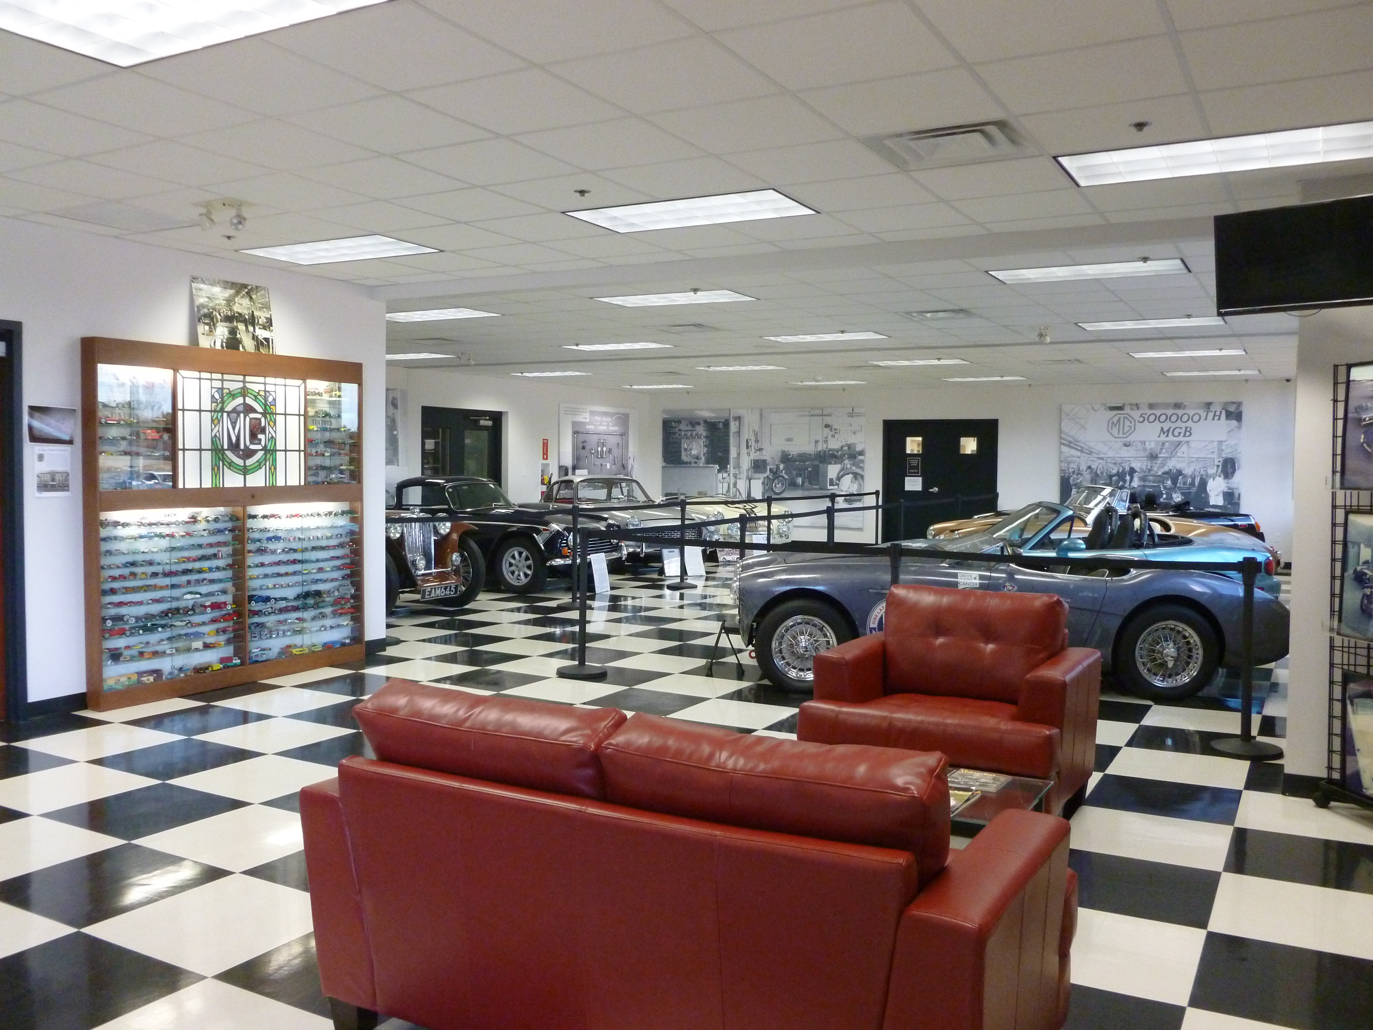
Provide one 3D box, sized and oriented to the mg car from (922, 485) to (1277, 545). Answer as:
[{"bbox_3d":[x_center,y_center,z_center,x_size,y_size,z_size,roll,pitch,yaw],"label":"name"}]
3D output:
[{"bbox_3d":[4.988,0.273,13.540,3.960,1.220,1.500,1,3,-2],"label":"mg car"}]

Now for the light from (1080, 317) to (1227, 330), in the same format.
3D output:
[{"bbox_3d":[4.167,-1.741,9.948,1.210,0.080,0.600,2,3,30],"label":"light"}]

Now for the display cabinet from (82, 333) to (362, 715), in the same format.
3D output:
[{"bbox_3d":[-2.942,0.027,7.294,0.172,2.161,1.980,2,3,32],"label":"display cabinet"}]

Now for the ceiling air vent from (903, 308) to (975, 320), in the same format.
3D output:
[{"bbox_3d":[2.196,-1.747,9.615,0.590,0.070,0.590,2,3,28],"label":"ceiling air vent"}]

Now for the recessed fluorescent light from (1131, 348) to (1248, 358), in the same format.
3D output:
[{"bbox_3d":[5.722,-1.838,12.683,1.212,0.061,0.606,2,3,28],"label":"recessed fluorescent light"}]

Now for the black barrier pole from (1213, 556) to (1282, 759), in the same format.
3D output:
[{"bbox_3d":[2.948,0.738,5.803,0.360,1.010,0.360,1,3,0],"label":"black barrier pole"}]

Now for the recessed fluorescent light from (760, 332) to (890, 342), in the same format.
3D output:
[{"bbox_3d":[1.471,-1.884,11.662,1.220,0.070,0.610,2,3,31],"label":"recessed fluorescent light"}]

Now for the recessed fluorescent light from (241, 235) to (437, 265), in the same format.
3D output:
[{"bbox_3d":[-2.201,-1.696,7.061,1.220,0.070,0.610,2,3,31],"label":"recessed fluorescent light"}]

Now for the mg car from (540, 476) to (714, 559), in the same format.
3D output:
[{"bbox_3d":[-1.101,0.090,15.938,1.535,1.262,3.939,-1,3,-33],"label":"mg car"}]

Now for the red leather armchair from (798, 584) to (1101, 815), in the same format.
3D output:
[{"bbox_3d":[1.166,0.813,4.887,1.071,0.919,0.970,2,3,29],"label":"red leather armchair"}]

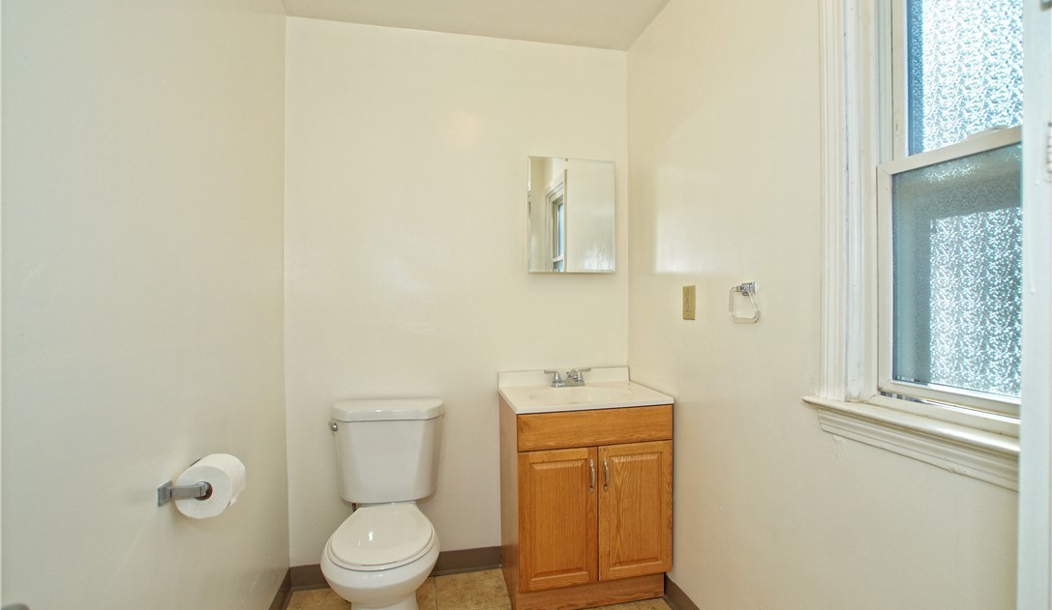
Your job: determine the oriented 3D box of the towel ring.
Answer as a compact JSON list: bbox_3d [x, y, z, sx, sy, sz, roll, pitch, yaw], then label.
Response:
[{"bbox_3d":[0.646,-0.007,1.358,0.062,0.125,0.130,0,1,-12],"label":"towel ring"}]

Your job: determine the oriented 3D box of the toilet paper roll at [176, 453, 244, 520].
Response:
[{"bbox_3d":[-0.725,0.414,1.079,0.115,0.115,0.095,0,1,-12],"label":"toilet paper roll"}]

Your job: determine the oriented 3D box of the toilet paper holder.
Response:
[{"bbox_3d":[-0.753,0.409,1.079,0.082,0.042,0.170,0,1,-12],"label":"toilet paper holder"}]

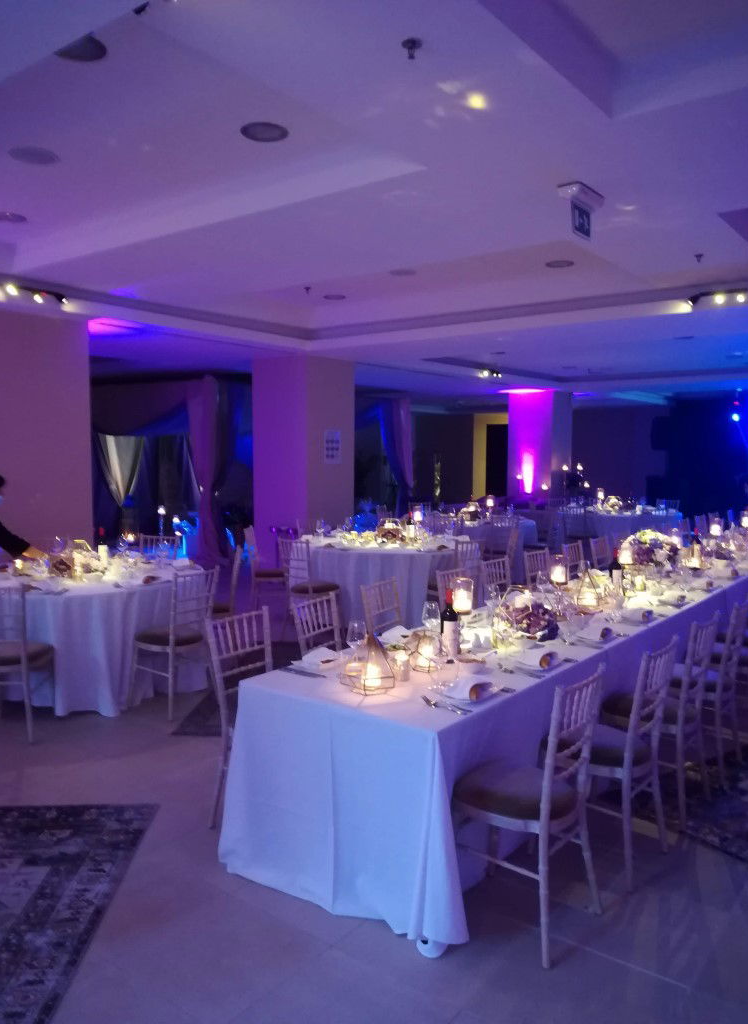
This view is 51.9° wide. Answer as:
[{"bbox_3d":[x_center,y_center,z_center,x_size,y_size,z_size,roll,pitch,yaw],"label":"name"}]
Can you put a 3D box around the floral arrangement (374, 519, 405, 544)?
[{"bbox_3d":[0.162,0.180,7.538,0.260,0.240,0.250,0,5,1],"label":"floral arrangement"}]

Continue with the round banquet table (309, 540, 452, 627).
[{"bbox_3d":[0.107,0.671,7.917,1.760,0.760,1.760,1,5,0],"label":"round banquet table"}]

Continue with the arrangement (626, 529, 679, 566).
[{"bbox_3d":[1.952,0.276,5.389,0.370,0.290,0.350,2,5,20],"label":"arrangement"}]

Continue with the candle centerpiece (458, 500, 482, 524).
[{"bbox_3d":[1.233,-0.014,9.830,0.290,0.260,0.280,1,5,7],"label":"candle centerpiece"}]

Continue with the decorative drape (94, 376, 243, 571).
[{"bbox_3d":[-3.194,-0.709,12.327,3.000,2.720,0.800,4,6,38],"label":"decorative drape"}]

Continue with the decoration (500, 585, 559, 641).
[{"bbox_3d":[0.760,0.483,3.771,0.280,0.235,0.250,1,5,12],"label":"decoration"}]

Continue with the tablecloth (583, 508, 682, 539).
[{"bbox_3d":[3.669,0.378,11.266,1.750,0.750,1.700,1,5,18],"label":"tablecloth"}]

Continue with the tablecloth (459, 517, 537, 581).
[{"bbox_3d":[1.230,0.498,10.277,1.780,0.760,1.780,1,5,0],"label":"tablecloth"}]

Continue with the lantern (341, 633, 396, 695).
[{"bbox_3d":[-0.024,0.581,2.997,0.205,0.210,0.205,4,6,38],"label":"lantern"}]

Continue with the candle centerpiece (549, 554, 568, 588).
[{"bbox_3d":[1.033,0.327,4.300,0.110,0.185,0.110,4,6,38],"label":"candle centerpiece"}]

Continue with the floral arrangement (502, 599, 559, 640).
[{"bbox_3d":[0.768,0.506,3.772,0.270,0.190,0.240,1,5,12],"label":"floral arrangement"}]

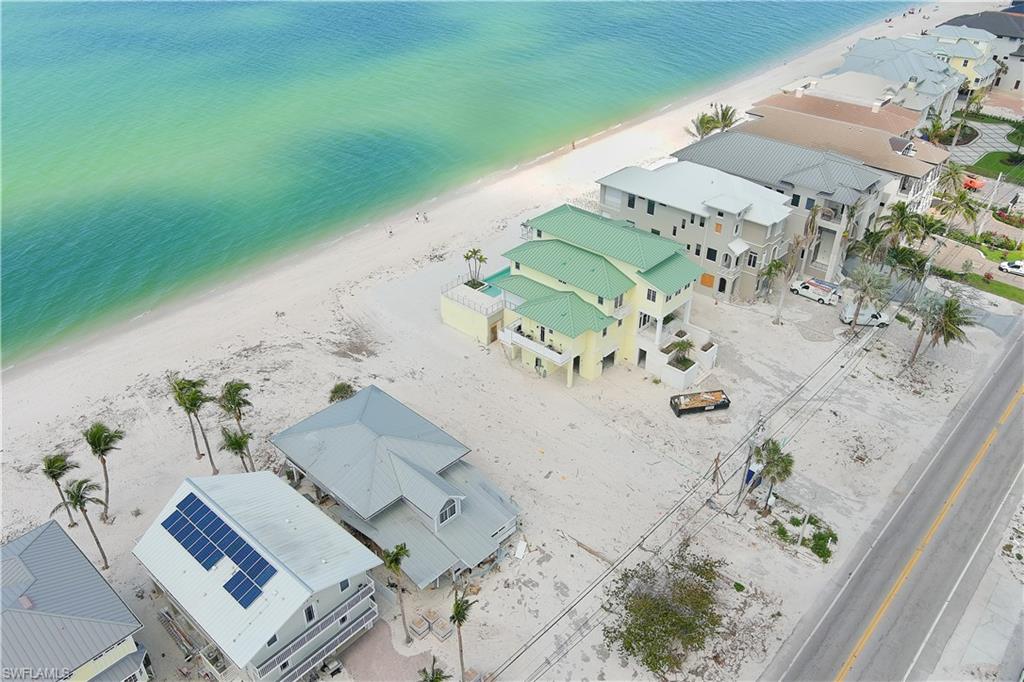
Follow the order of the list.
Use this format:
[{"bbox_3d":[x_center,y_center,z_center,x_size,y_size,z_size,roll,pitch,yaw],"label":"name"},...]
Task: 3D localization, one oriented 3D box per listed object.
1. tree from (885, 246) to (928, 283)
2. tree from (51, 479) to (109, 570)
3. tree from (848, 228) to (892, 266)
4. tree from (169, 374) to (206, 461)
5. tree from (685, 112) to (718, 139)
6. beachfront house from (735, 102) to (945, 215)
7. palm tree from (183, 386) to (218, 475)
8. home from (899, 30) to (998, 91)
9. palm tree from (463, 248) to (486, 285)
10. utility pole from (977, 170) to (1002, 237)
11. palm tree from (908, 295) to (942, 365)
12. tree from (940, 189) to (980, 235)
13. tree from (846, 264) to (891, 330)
[{"bbox_3d":[53.490,-9.678,112.222,5.600,6.500,5.600,26,42,35],"label":"tree"},{"bbox_3d":[-35.136,15.618,68.973,4.500,10.100,4.200,0,33,0],"label":"tree"},{"bbox_3d":[53.040,-13.210,121.170,6.000,6.400,6.000,-2,32,0],"label":"tree"},{"bbox_3d":[-34.150,8.440,87.050,4.100,10.280,4.100,-2,32,0],"label":"tree"},{"bbox_3d":[35.328,-38.377,155.168,6.200,8.200,6.200,0,33,0],"label":"tree"},{"bbox_3d":[53.610,-29.580,140.210,35.000,13.800,14.800,26,41,36],"label":"beachfront house"},{"bbox_3d":[-31.740,9.520,84.950,3.900,10.570,3.900,-2,32,0],"label":"palm tree"},{"bbox_3d":[108.720,-71.220,205.580,21.000,12.000,17.000,26,41,36],"label":"home"},{"bbox_3d":[-5.060,-10.050,111.840,3.200,4.790,3.000,-2,32,0],"label":"palm tree"},{"bbox_3d":[72.005,-20.460,124.586,0.450,10.700,0.450,26,42,35],"label":"utility pole"},{"bbox_3d":[49.330,-1.090,99.480,4.200,9.160,4.200,-2,32,0],"label":"palm tree"},{"bbox_3d":[68.057,-19.735,127.053,6.000,7.300,6.000,0,33,0],"label":"tree"},{"bbox_3d":[45.160,-5.440,106.780,5.400,8.940,5.400,-2,32,0],"label":"tree"}]

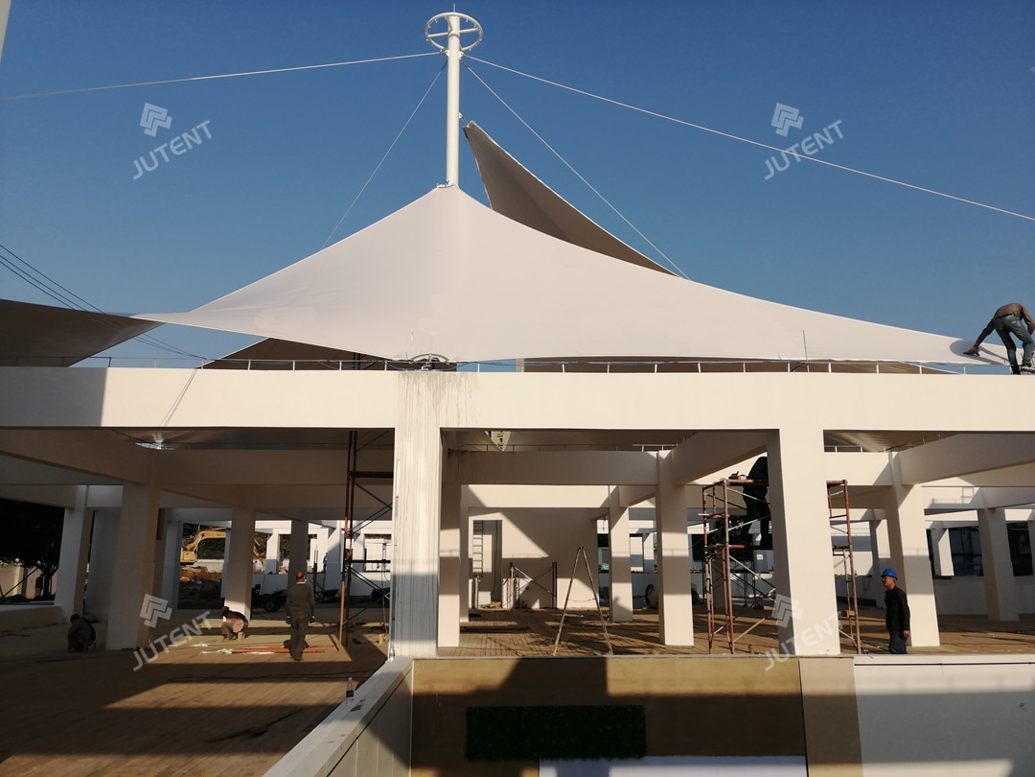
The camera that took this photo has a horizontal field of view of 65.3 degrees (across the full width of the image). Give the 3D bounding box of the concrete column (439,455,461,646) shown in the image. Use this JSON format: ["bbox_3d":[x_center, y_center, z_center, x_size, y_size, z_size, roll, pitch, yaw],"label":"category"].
[{"bbox_3d":[-1.605,3.657,18.631,0.604,4.378,0.604,0,-12,-2],"label":"concrete column"}]

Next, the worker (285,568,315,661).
[{"bbox_3d":[-4.347,4.533,16.164,0.560,1.694,0.380,0,-12,1],"label":"worker"}]

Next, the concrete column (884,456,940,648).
[{"bbox_3d":[9.274,3.767,19.119,0.618,4.369,0.618,0,-12,-2],"label":"concrete column"}]

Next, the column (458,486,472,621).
[{"bbox_3d":[-1.883,5.357,26.505,0.604,4.378,0.604,0,-12,-2],"label":"column"}]

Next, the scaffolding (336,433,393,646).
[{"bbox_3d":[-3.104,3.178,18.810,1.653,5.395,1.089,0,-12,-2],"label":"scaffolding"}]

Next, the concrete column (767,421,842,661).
[{"bbox_3d":[3.931,2.241,11.155,0.617,3.289,0.577,0,-12,-2],"label":"concrete column"}]

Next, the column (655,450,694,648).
[{"bbox_3d":[3.622,3.689,18.818,0.616,4.378,0.604,0,-12,-2],"label":"column"}]

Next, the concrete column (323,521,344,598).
[{"bbox_3d":[-9.514,9.007,42.020,0.618,3.900,0.618,0,-12,-2],"label":"concrete column"}]

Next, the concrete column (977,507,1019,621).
[{"bbox_3d":[16.098,5.842,27.109,0.618,3.700,0.618,0,-12,-2],"label":"concrete column"}]

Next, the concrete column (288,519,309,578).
[{"bbox_3d":[-9.257,7.429,34.153,0.618,3.650,0.618,0,-12,-2],"label":"concrete column"}]

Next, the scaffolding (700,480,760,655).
[{"bbox_3d":[4.013,2.999,12.442,1.920,3.040,1.260,0,-12,-2],"label":"scaffolding"}]

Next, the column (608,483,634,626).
[{"bbox_3d":[3.389,5.430,26.783,0.618,4.369,0.618,0,-12,-2],"label":"column"}]

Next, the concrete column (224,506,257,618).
[{"bbox_3d":[-8.974,5.699,26.173,0.616,3.592,0.614,0,-12,-2],"label":"concrete column"}]

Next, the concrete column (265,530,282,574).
[{"bbox_3d":[-15.022,10.770,49.674,0.618,3.600,0.618,0,-12,-2],"label":"concrete column"}]

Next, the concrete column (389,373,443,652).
[{"bbox_3d":[-1.333,1.798,10.841,0.602,4.032,0.594,0,-12,-2],"label":"concrete column"}]

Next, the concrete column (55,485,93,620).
[{"bbox_3d":[-14.291,5.283,26.066,0.614,4.378,0.614,0,-12,-2],"label":"concrete column"}]

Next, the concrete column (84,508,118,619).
[{"bbox_3d":[-13.988,5.974,27.532,0.812,3.643,0.693,0,-12,-2],"label":"concrete column"}]

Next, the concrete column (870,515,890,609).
[{"bbox_3d":[15.842,7.494,34.960,0.618,3.800,0.618,0,-12,-2],"label":"concrete column"}]

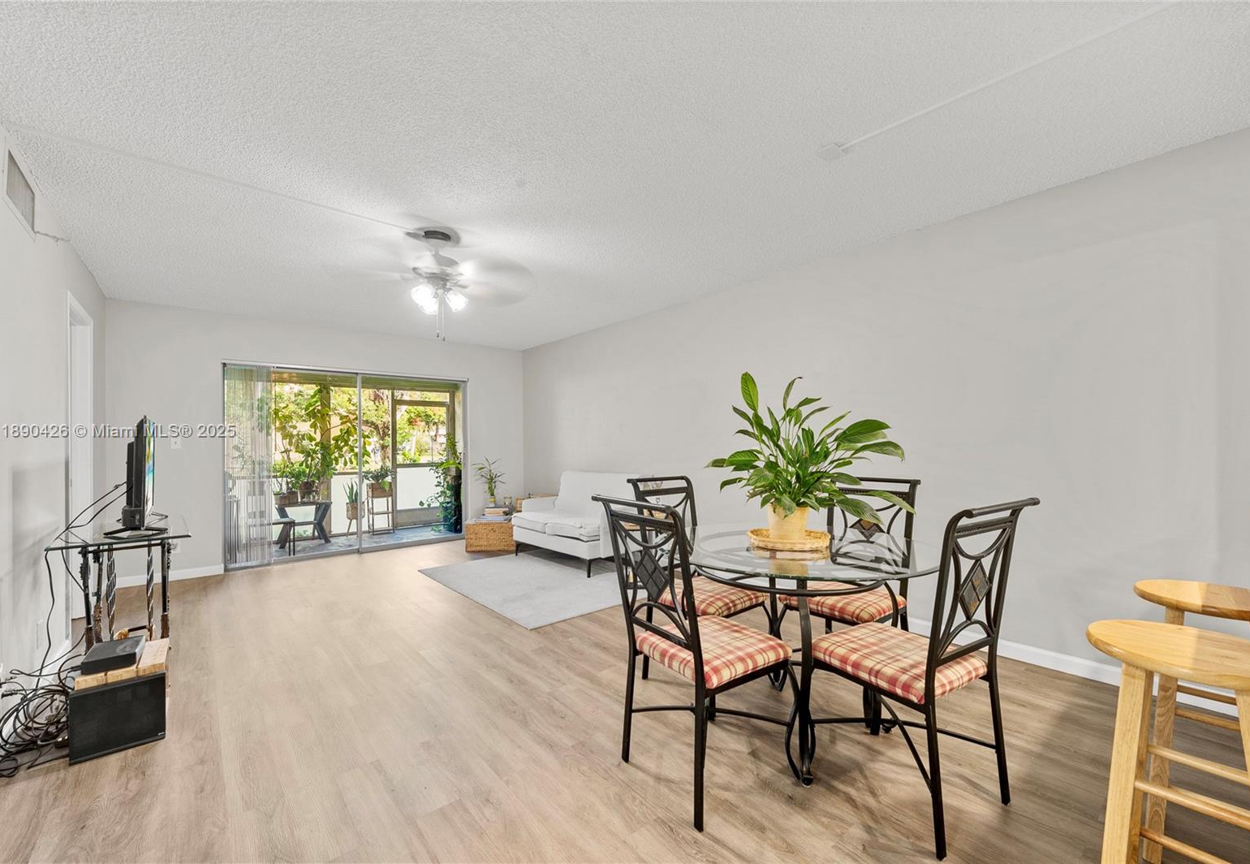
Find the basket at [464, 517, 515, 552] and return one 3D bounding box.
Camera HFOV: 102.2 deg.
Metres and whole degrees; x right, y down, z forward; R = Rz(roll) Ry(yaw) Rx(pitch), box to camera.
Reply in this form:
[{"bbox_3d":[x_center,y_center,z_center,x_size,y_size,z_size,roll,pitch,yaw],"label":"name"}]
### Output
[{"bbox_3d":[-1.501,1.179,5.828,0.566,0.318,0.391,-1,-1,-2],"label":"basket"}]

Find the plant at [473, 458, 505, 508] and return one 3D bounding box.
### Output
[{"bbox_3d":[-1.558,0.581,5.783,0.360,0.550,0.330,-1,-1,-4],"label":"plant"}]

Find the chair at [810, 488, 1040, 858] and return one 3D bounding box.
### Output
[{"bbox_3d":[0.954,0.700,1.669,0.464,0.988,0.585,0,-2,-31],"label":"chair"}]

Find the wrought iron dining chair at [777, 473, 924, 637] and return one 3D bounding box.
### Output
[{"bbox_3d":[1.055,0.716,2.383,0.585,0.988,0.464,0,-2,-37],"label":"wrought iron dining chair"}]

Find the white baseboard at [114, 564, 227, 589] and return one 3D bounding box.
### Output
[{"bbox_3d":[-4.145,1.312,4.572,0.784,0.092,0.018,0,-2,-41],"label":"white baseboard"}]

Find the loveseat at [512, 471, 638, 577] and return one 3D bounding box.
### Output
[{"bbox_3d":[-0.491,0.870,5.184,0.752,0.871,1.386,0,-2,-41],"label":"loveseat"}]

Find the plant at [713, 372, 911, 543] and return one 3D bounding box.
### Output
[{"bbox_3d":[0.759,0.122,2.148,0.770,0.670,0.660,-1,-1,19],"label":"plant"}]

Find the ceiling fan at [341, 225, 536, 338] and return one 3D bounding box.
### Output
[{"bbox_3d":[-1.131,-0.885,3.062,1.140,0.605,1.140,0,-2,-40],"label":"ceiling fan"}]

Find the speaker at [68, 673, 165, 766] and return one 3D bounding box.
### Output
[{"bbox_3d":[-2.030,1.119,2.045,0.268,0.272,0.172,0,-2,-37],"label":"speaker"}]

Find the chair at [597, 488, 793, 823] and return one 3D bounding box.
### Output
[{"bbox_3d":[0.248,0.716,1.801,0.585,0.988,0.464,0,-2,-33],"label":"chair"}]

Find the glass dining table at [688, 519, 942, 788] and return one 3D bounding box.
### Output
[{"bbox_3d":[0.685,0.833,2.063,1.049,0.751,1.049,0,-2,-40],"label":"glass dining table"}]

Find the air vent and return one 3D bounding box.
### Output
[{"bbox_3d":[-2.623,-1.032,2.193,0.030,0.202,0.464,0,-2,-40],"label":"air vent"}]

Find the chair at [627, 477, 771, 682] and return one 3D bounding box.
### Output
[{"bbox_3d":[0.347,0.736,2.513,0.462,0.995,0.581,0,-2,-36],"label":"chair"}]

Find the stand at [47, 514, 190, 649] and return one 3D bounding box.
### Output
[{"bbox_3d":[-3.183,0.970,3.262,0.569,0.685,1.327,0,-2,-41],"label":"stand"}]

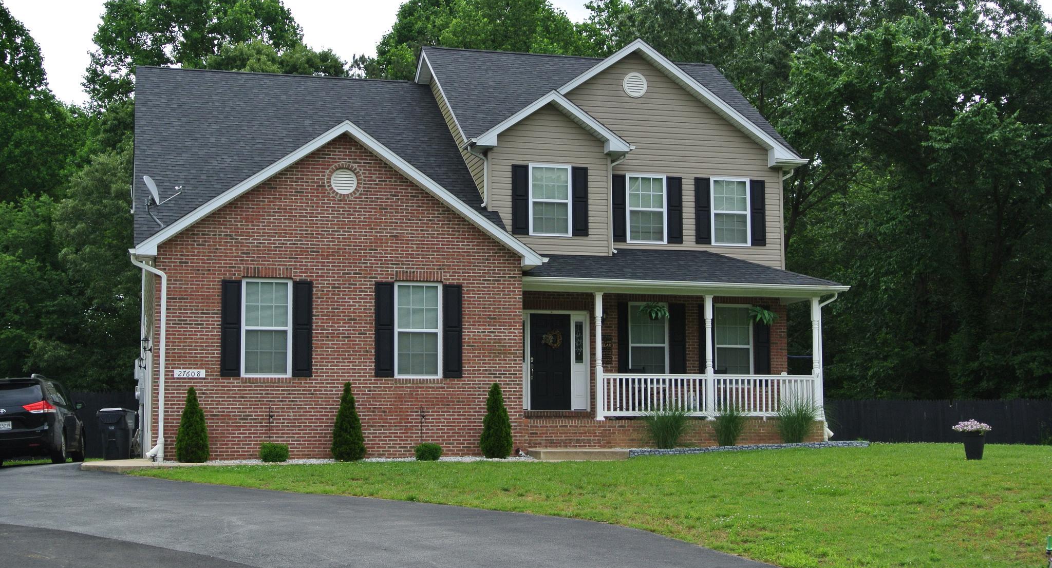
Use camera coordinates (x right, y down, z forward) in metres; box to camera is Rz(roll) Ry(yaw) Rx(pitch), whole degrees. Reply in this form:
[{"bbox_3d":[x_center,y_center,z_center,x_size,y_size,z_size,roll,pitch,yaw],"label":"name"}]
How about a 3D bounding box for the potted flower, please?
[{"bbox_3d":[7.321,2.559,24.500,0.630,0.680,0.620,1,-6,-15],"label":"potted flower"}]

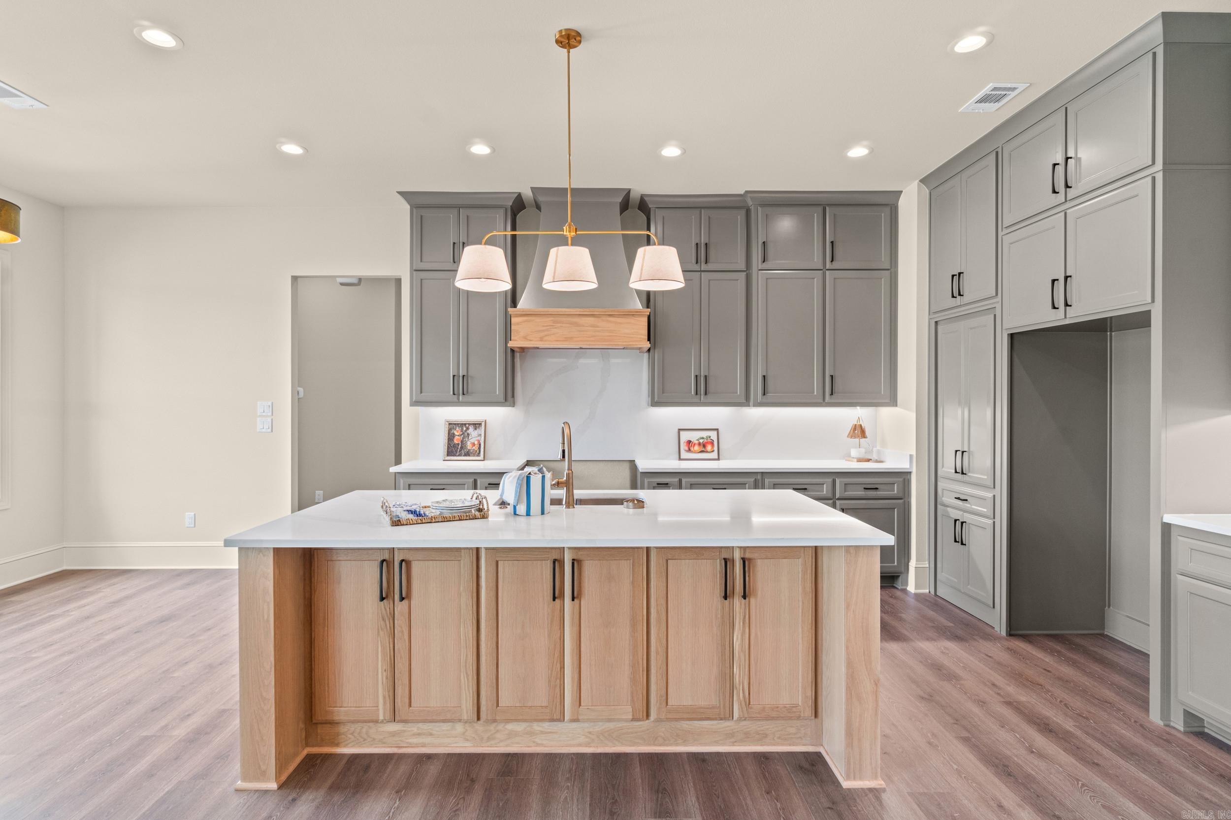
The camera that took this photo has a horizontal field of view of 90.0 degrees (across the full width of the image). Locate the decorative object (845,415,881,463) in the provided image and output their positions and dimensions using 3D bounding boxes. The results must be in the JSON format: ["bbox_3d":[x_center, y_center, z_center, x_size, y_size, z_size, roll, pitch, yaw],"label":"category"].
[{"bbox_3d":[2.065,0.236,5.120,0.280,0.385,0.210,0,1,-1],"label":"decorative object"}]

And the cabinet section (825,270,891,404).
[{"bbox_3d":[1.900,-0.575,5.014,0.520,1.037,0.380,0,1,-1],"label":"cabinet section"}]

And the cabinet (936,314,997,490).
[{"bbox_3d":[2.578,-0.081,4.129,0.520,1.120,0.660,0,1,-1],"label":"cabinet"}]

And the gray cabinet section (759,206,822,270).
[{"bbox_3d":[1.370,-1.344,4.995,0.511,0.490,0.380,0,1,-1],"label":"gray cabinet section"}]

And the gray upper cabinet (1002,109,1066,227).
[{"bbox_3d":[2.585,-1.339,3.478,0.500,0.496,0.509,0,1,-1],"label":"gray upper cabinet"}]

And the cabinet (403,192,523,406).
[{"bbox_3d":[-1.224,-0.853,5.009,0.895,1.648,0.376,0,0,-1],"label":"cabinet"}]

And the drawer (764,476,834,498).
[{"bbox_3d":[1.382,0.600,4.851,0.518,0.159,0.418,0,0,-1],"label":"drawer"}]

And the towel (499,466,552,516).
[{"bbox_3d":[-0.391,0.352,2.677,0.227,0.192,0.191,0,0,-1],"label":"towel"}]

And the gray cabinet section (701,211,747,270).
[{"bbox_3d":[0.865,-1.358,5.070,0.362,0.489,0.330,0,1,-1],"label":"gray cabinet section"}]

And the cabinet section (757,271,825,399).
[{"bbox_3d":[1.370,-0.574,5.003,0.514,1.035,0.380,0,1,-1],"label":"cabinet section"}]

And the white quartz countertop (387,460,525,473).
[{"bbox_3d":[-1.196,0.445,4.844,0.928,0.032,0.660,0,1,-1],"label":"white quartz countertop"}]

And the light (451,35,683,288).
[{"bbox_3d":[-0.201,-1.103,2.736,1.026,1.128,0.252,0,0,-1],"label":"light"}]

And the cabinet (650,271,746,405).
[{"bbox_3d":[0.666,-0.576,5.068,0.766,1.071,0.332,0,0,-1],"label":"cabinet"}]

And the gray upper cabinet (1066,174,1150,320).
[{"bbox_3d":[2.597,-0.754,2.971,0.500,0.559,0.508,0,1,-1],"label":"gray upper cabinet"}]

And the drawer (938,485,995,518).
[{"bbox_3d":[2.553,0.606,4.123,0.470,0.150,0.635,0,1,-1],"label":"drawer"}]

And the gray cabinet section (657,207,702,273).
[{"bbox_3d":[0.501,-1.356,5.062,0.359,0.488,0.330,0,1,-1],"label":"gray cabinet section"}]

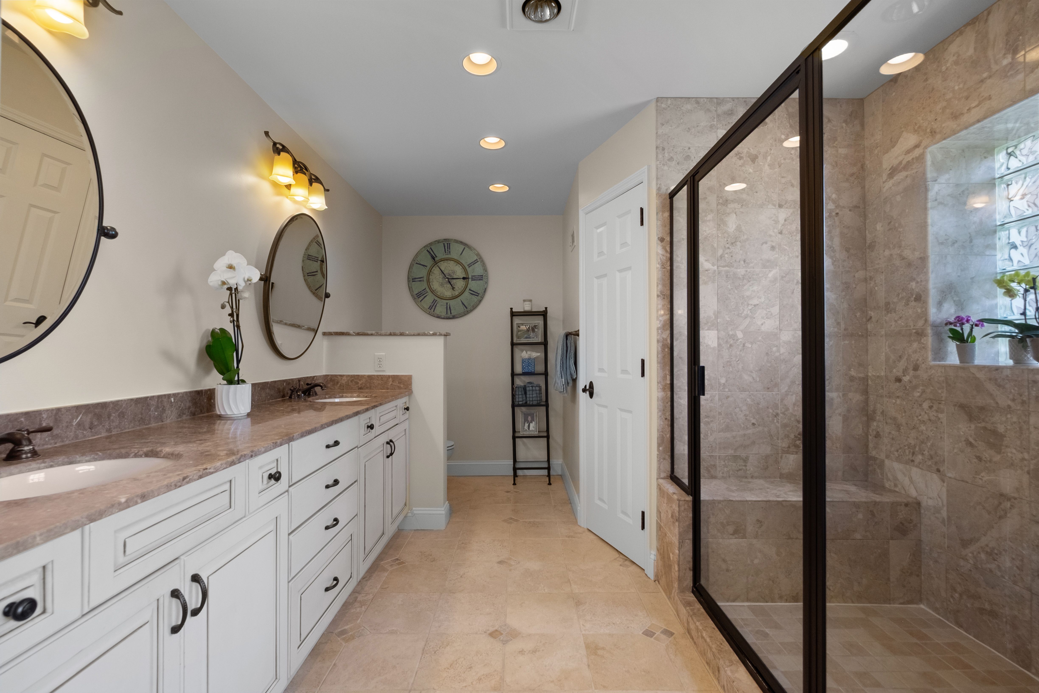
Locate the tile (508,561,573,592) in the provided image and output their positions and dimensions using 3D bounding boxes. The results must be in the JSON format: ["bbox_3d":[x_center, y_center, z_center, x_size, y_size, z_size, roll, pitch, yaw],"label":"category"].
[{"bbox_3d":[0.097,1.190,2.224,0.310,0.011,0.298,0,-1,0],"label":"tile"}]

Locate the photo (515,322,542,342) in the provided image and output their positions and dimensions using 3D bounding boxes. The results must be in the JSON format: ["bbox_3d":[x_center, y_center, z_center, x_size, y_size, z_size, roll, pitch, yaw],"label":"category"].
[{"bbox_3d":[0.077,-0.125,3.850,0.232,0.182,0.030,0,-7,0],"label":"photo"}]

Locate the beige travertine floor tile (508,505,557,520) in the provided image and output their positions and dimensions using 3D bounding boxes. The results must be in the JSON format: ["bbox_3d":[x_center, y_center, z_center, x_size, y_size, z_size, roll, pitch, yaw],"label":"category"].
[{"bbox_3d":[0.103,1.209,3.137,0.315,0.012,0.295,0,0,0],"label":"beige travertine floor tile"}]

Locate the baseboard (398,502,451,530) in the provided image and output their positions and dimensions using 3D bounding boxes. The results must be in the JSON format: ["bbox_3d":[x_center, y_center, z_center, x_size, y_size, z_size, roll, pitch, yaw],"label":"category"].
[{"bbox_3d":[-0.631,1.124,2.869,0.308,0.136,0.148,0,-1,0],"label":"baseboard"}]

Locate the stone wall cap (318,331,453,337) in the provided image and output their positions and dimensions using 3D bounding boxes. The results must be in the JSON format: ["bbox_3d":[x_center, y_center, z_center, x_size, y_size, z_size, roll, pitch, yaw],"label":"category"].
[{"bbox_3d":[-0.875,-0.080,2.901,0.806,0.024,0.185,0,0,0],"label":"stone wall cap"}]

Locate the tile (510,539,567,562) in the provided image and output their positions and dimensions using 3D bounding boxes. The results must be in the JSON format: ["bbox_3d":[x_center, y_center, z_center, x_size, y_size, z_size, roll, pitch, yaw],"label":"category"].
[{"bbox_3d":[0.097,1.193,2.523,0.310,0.011,0.298,0,-1,0],"label":"tile"}]

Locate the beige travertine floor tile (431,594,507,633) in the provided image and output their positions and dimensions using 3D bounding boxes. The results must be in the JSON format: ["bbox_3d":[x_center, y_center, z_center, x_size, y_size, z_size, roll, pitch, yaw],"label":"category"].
[{"bbox_3d":[-0.218,1.186,1.925,0.310,0.011,0.298,0,-1,0],"label":"beige travertine floor tile"}]

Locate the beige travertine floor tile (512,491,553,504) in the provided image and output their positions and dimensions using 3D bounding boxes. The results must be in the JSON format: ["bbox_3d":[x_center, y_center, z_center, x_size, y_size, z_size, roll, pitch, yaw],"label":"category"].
[{"bbox_3d":[0.104,1.211,3.435,0.315,0.012,0.295,0,0,0],"label":"beige travertine floor tile"}]

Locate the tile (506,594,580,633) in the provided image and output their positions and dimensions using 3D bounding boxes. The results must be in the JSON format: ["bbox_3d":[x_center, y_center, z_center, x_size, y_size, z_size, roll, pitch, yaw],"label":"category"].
[{"bbox_3d":[0.100,1.200,1.950,0.309,0.012,0.301,0,0,0],"label":"tile"}]

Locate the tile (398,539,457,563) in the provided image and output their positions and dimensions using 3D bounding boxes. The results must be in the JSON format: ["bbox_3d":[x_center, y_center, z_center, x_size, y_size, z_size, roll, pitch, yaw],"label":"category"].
[{"bbox_3d":[-0.533,1.206,2.543,0.315,0.012,0.295,0,0,0],"label":"tile"}]

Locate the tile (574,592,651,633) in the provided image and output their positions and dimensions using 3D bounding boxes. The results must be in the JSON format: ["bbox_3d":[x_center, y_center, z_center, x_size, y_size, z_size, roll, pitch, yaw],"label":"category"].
[{"bbox_3d":[0.417,1.200,1.950,0.309,0.012,0.301,0,0,0],"label":"tile"}]

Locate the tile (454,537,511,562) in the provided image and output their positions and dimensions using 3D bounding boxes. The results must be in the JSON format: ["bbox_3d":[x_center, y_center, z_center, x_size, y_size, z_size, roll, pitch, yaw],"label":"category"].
[{"bbox_3d":[-0.217,1.206,2.550,0.309,0.012,0.301,0,0,0],"label":"tile"}]

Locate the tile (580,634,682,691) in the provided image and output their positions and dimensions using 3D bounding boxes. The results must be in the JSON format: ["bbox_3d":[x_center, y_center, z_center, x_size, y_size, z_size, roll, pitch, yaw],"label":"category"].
[{"bbox_3d":[0.417,1.198,1.650,0.309,0.012,0.301,0,0,0],"label":"tile"}]

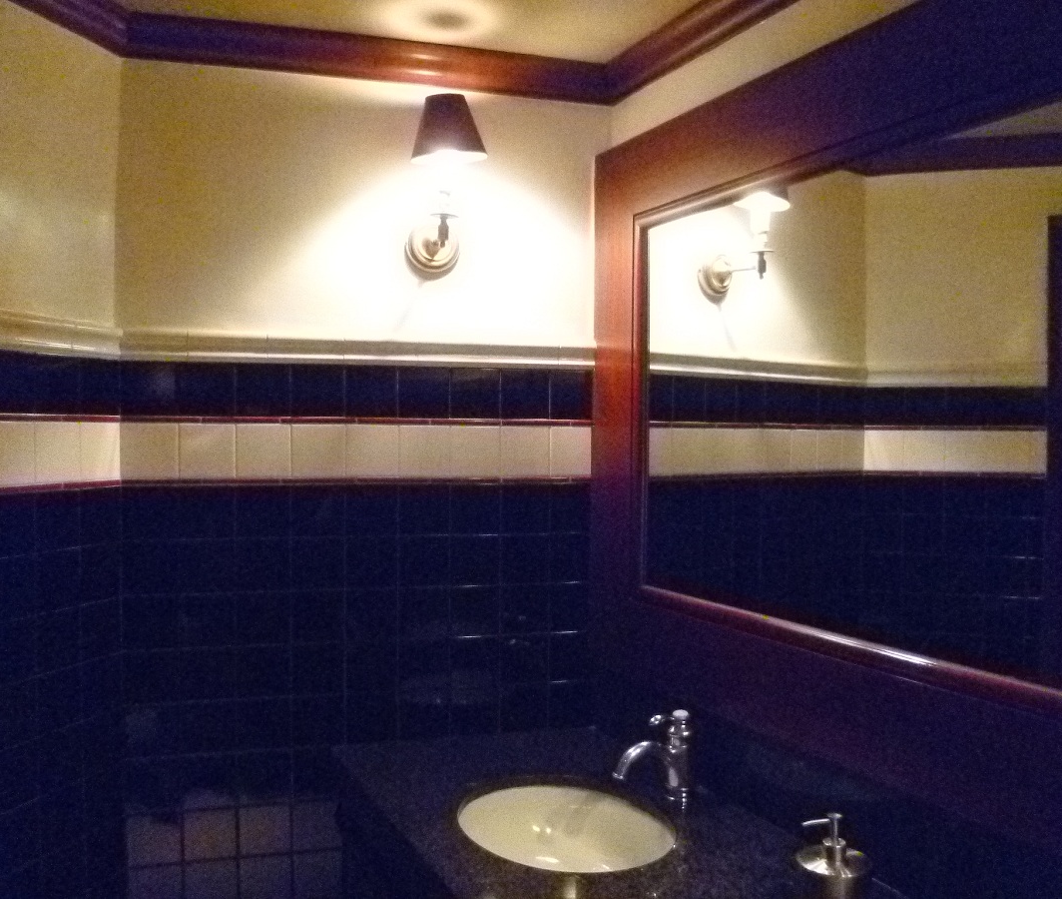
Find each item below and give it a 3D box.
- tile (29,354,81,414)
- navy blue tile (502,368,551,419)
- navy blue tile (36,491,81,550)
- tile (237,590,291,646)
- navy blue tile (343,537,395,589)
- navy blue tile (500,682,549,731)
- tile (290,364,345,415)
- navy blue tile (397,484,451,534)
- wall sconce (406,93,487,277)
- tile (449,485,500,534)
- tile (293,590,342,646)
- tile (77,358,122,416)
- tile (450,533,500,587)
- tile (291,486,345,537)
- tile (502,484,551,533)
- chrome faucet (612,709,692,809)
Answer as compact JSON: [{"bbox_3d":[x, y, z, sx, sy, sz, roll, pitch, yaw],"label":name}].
[{"bbox_3d":[-0.870,-0.118,1.774,0.009,0.105,0.108,0,1,18],"label":"tile"},{"bbox_3d":[-0.012,-0.121,2.097,0.108,0.105,0.009,0,1,-12],"label":"navy blue tile"},{"bbox_3d":[-0.870,0.131,1.778,0.009,0.107,0.108,0,1,18],"label":"navy blue tile"},{"bbox_3d":[-0.552,0.350,2.008,0.107,0.107,0.009,0,1,-12],"label":"tile"},{"bbox_3d":[-0.334,0.237,2.036,0.108,0.108,0.009,0,1,-12],"label":"navy blue tile"},{"bbox_3d":[-0.015,0.567,2.119,0.108,0.108,0.009,0,1,-12],"label":"navy blue tile"},{"bbox_3d":[-0.443,-0.124,2.019,0.107,0.107,0.009,0,1,-12],"label":"tile"},{"bbox_3d":[-0.227,0.129,2.057,0.108,0.107,0.009,0,1,-12],"label":"navy blue tile"},{"bbox_3d":[-0.171,-0.534,1.954,0.152,0.328,0.220,0,1,-13],"label":"wall sconce"},{"bbox_3d":[-0.120,0.128,2.088,0.108,0.108,0.009,0,1,-12],"label":"tile"},{"bbox_3d":[-0.444,0.348,2.020,0.108,0.108,0.010,0,1,-13],"label":"tile"},{"bbox_3d":[-0.836,-0.120,1.877,0.009,0.105,0.105,0,1,18],"label":"tile"},{"bbox_3d":[-0.121,0.238,2.090,0.108,0.108,0.009,0,1,-12],"label":"tile"},{"bbox_3d":[-0.443,0.129,2.018,0.108,0.108,0.010,0,1,-13],"label":"tile"},{"bbox_3d":[-0.014,0.129,2.115,0.108,0.108,0.010,0,1,-13],"label":"tile"},{"bbox_3d":[0.213,0.545,1.699,0.160,0.161,0.050,0,1,-25],"label":"chrome faucet"}]

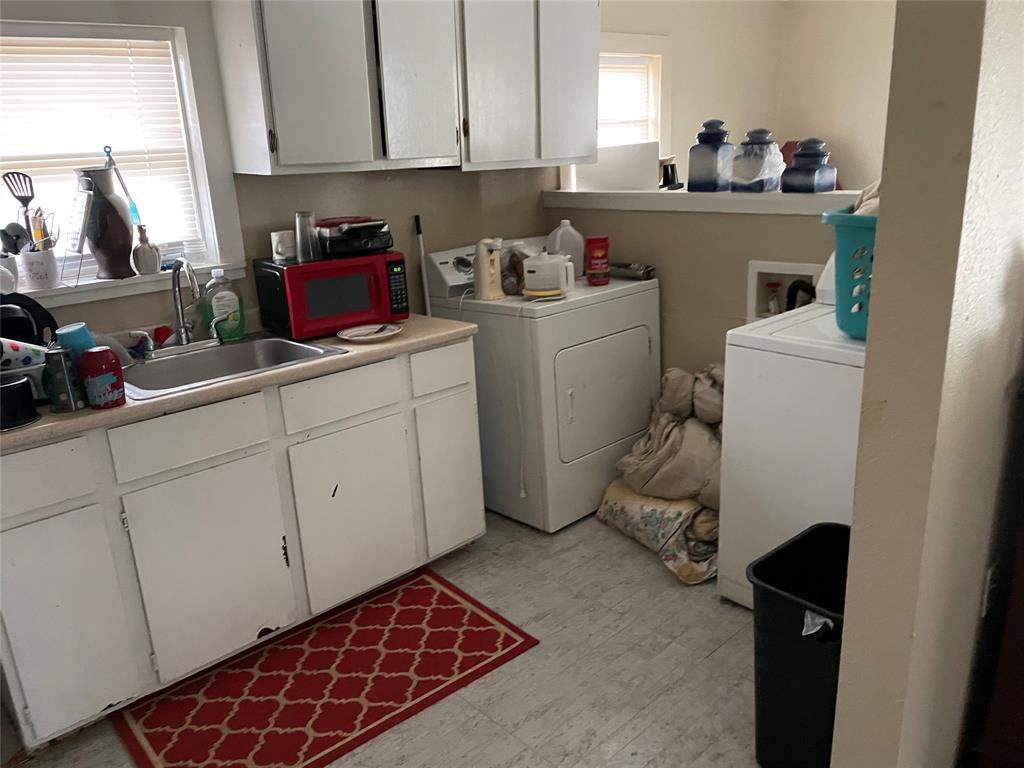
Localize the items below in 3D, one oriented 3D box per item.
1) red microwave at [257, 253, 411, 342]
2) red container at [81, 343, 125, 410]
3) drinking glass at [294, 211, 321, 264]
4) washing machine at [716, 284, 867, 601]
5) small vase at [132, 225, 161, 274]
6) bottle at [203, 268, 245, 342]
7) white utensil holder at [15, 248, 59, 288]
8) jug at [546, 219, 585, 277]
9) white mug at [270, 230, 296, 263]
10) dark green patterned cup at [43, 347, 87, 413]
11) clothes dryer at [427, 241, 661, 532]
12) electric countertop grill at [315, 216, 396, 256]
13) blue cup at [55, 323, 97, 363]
[{"bbox_3d":[-0.656,-0.338,2.820,0.448,0.258,0.315,-15,21,-35],"label":"red microwave"},{"bbox_3d":[-1.070,-0.019,2.013,0.091,0.153,0.091,-17,22,-39],"label":"red container"},{"bbox_3d":[-0.716,-0.515,2.703,0.080,0.168,0.080,-17,22,-40],"label":"drinking glass"},{"bbox_3d":[1.151,0.242,2.410,0.655,0.980,0.690,-17,22,-39],"label":"washing machine"},{"bbox_3d":[-1.192,-0.430,2.485,0.085,0.152,0.085,-17,22,-40],"label":"small vase"},{"bbox_3d":[-1.018,-0.281,2.706,0.125,0.250,0.070,-12,19,-27],"label":"bottle"},{"bbox_3d":[-1.456,-0.351,2.369,0.095,0.108,0.095,-17,22,-39],"label":"white utensil holder"},{"bbox_3d":[0.244,-0.620,3.511,0.143,0.255,0.143,-10,18,-24],"label":"jug"},{"bbox_3d":[-0.801,-0.481,2.709,0.083,0.098,0.098,-6,17,-10],"label":"white mug"},{"bbox_3d":[-1.156,-0.012,1.993,0.083,0.160,0.083,-17,22,-39],"label":"dark green patterned cup"},{"bbox_3d":[0.156,-0.052,3.353,0.650,1.080,0.750,13,23,43],"label":"clothes dryer"},{"bbox_3d":[-0.584,-0.539,2.820,0.255,0.105,0.220,-10,18,-24],"label":"electric countertop grill"},{"bbox_3d":[-1.220,-0.104,2.165,0.080,0.110,0.080,-28,25,-36],"label":"blue cup"}]

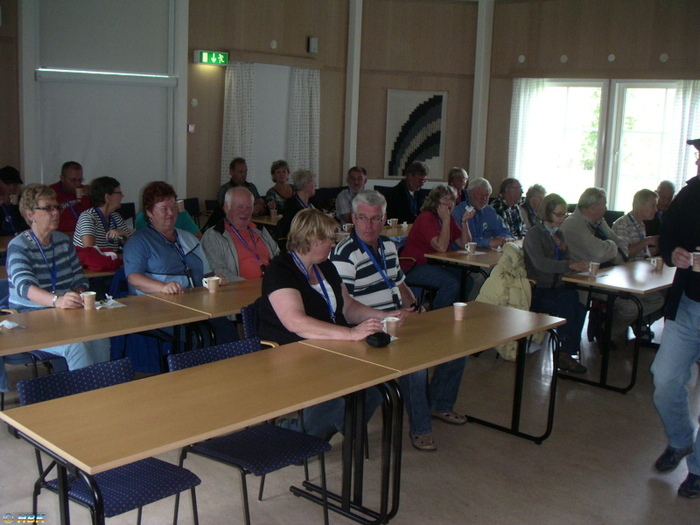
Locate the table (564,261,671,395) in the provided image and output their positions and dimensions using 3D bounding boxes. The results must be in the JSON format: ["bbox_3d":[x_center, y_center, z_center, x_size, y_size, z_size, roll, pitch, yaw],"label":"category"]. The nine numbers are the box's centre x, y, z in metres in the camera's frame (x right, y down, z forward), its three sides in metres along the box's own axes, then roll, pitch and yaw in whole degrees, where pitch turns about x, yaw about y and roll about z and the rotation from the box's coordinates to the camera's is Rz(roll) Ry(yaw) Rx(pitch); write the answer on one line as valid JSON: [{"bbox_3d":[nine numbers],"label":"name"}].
[{"bbox_3d":[2.192,0.435,5.770,0.608,0.706,1.372,11,13,43],"label":"table"}]

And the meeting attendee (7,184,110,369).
[{"bbox_3d":[-1.532,0.243,4.108,0.750,1.298,0.580,10,12,40],"label":"meeting attendee"}]

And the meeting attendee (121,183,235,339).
[{"bbox_3d":[-1.076,0.197,4.758,0.804,1.303,0.588,11,13,43],"label":"meeting attendee"}]

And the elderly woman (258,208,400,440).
[{"bbox_3d":[-0.112,0.397,3.787,0.843,1.284,0.568,7,11,31],"label":"elderly woman"}]

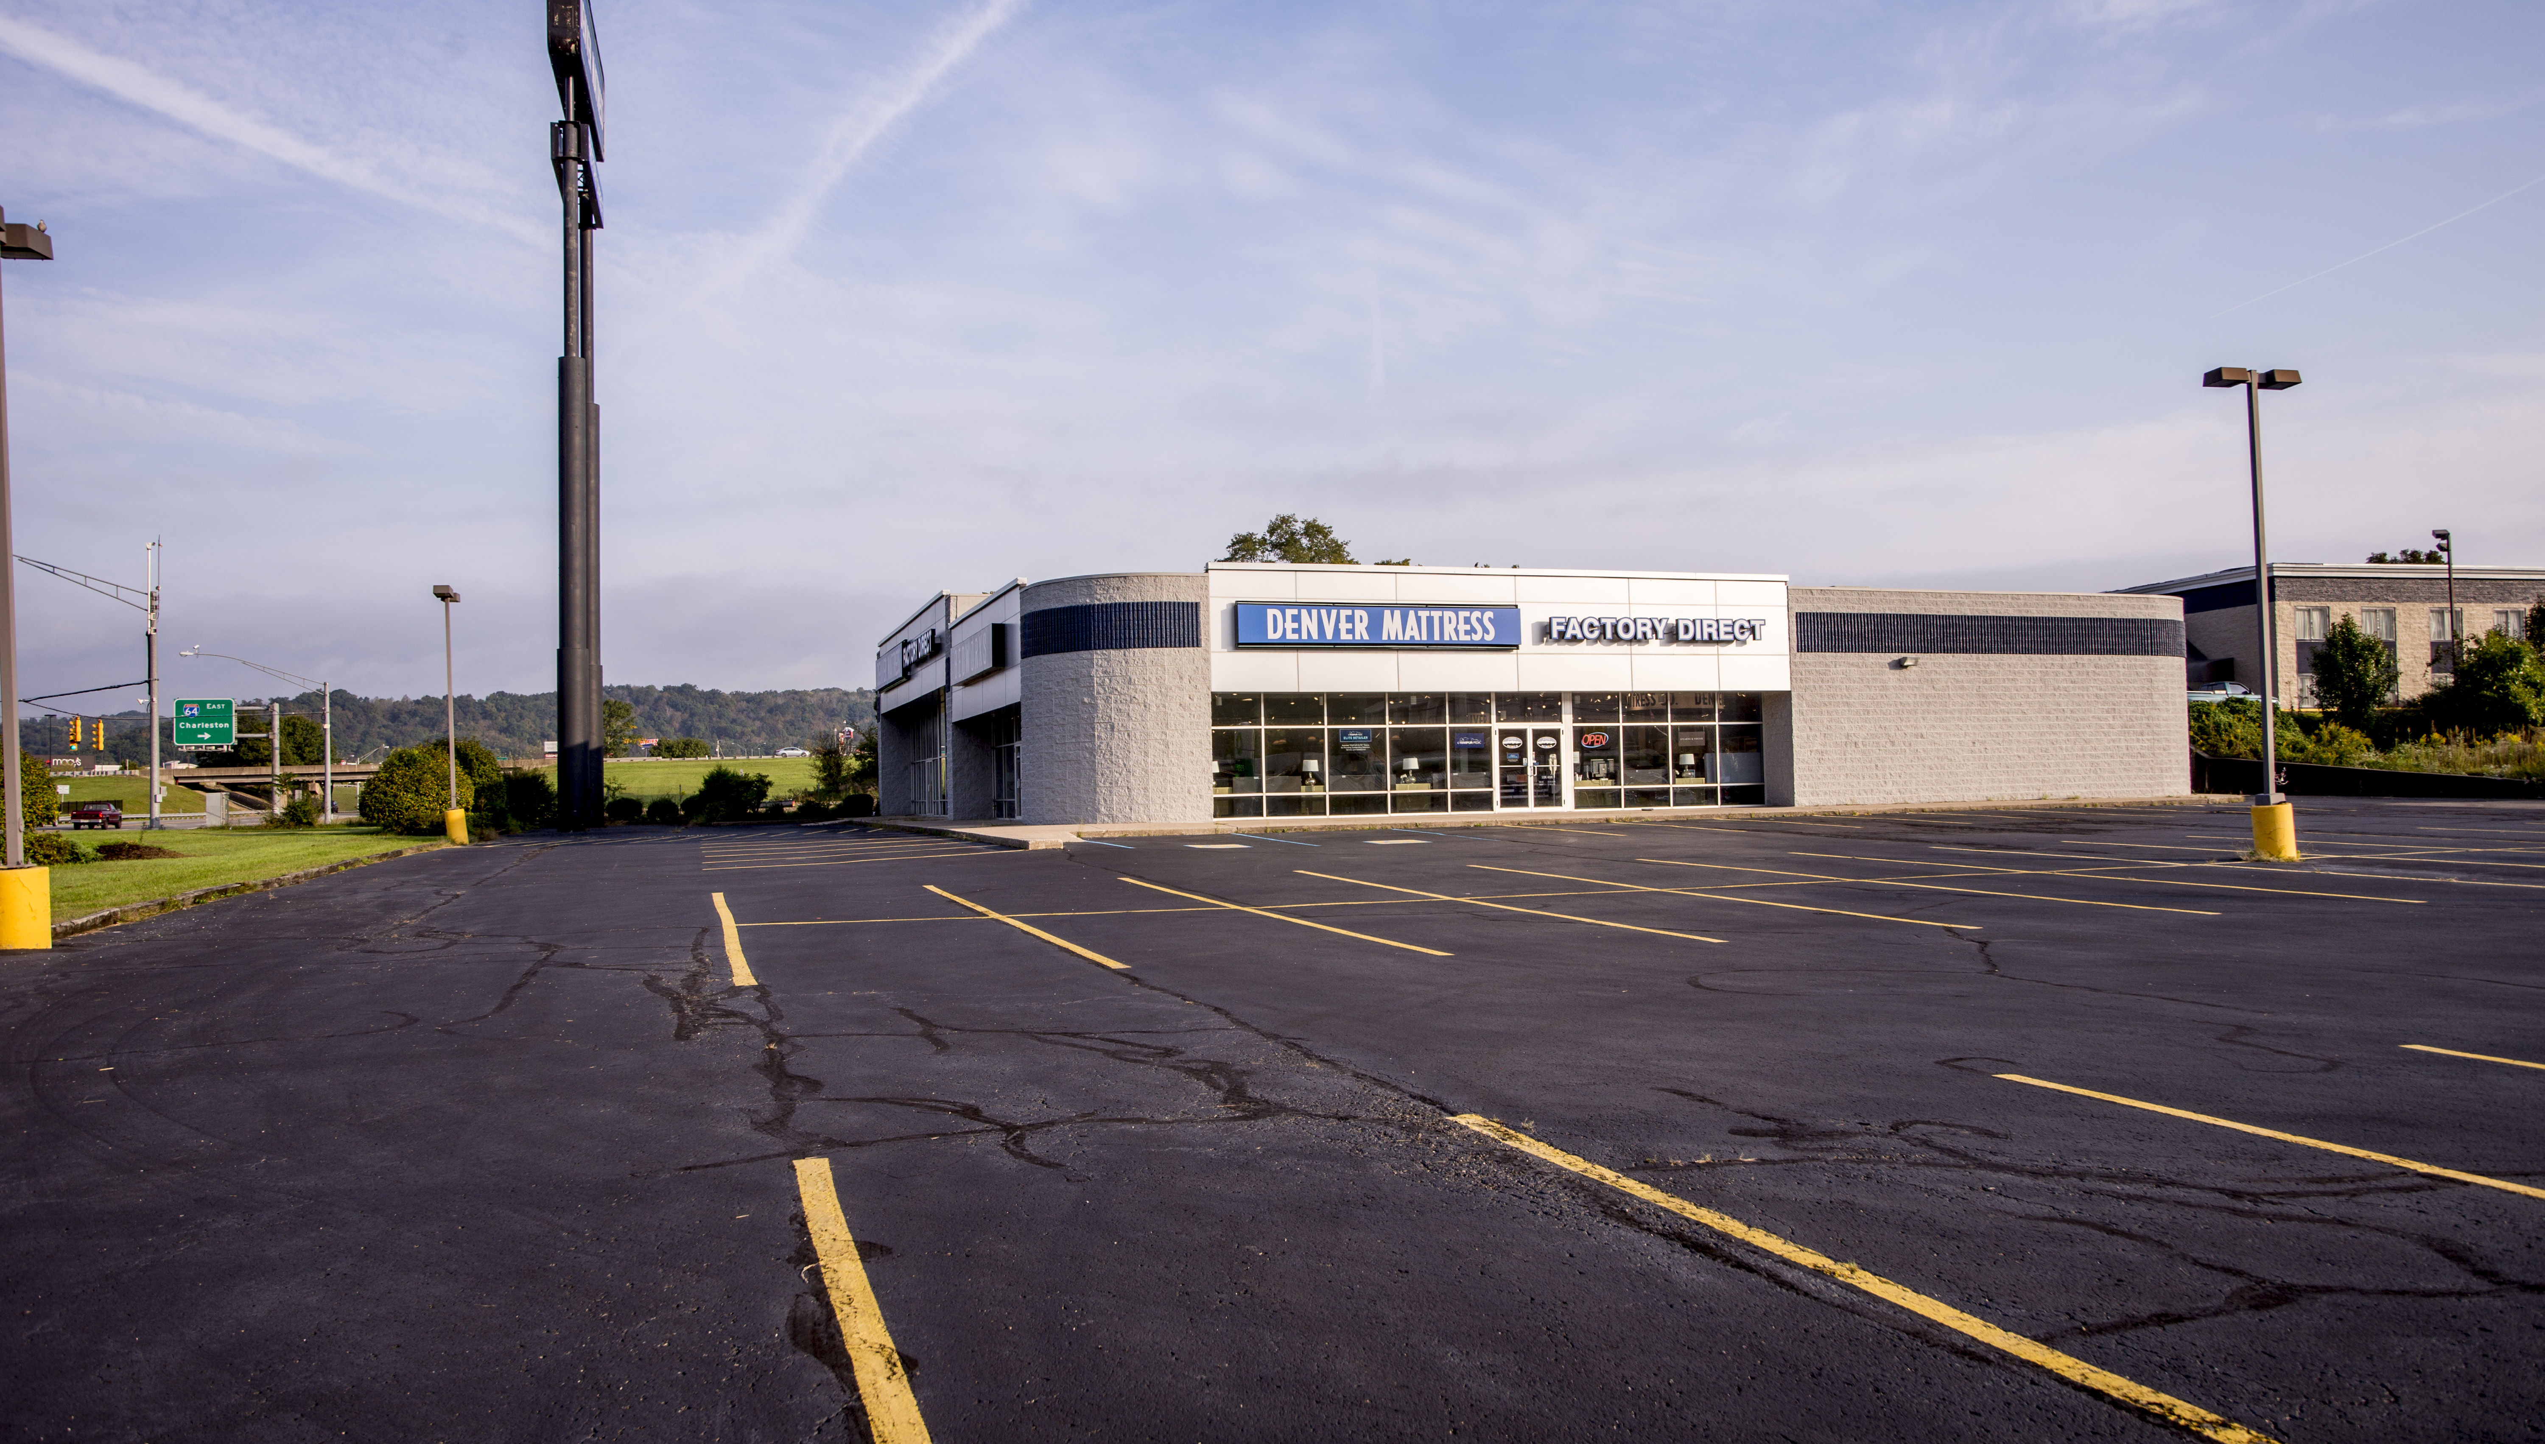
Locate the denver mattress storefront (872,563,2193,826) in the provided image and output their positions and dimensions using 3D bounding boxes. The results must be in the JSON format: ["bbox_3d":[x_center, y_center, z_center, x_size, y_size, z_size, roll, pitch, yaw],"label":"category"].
[{"bbox_3d":[5.295,-0.478,59.191,33.800,6.950,36.800,0,-3,-19],"label":"denver mattress storefront"}]

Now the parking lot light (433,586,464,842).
[{"bbox_3d":[-22.601,-0.186,46.822,0.600,7.000,1.500,0,-3,-19],"label":"parking lot light"}]

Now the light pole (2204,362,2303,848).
[{"bbox_3d":[14.024,-1.533,23.980,1.500,6.900,0.580,0,-3,-19],"label":"light pole"}]

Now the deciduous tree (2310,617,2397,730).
[{"bbox_3d":[37.329,-1.674,59.002,2.650,4.150,2.650,-3,-3,32],"label":"deciduous tree"}]

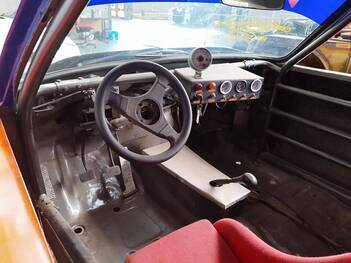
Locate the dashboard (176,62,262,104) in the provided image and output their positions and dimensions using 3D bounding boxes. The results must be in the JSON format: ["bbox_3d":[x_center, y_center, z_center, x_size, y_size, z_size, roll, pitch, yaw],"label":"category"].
[{"bbox_3d":[0.203,-0.234,1.289,0.364,0.101,0.238,-6,28,-18],"label":"dashboard"}]

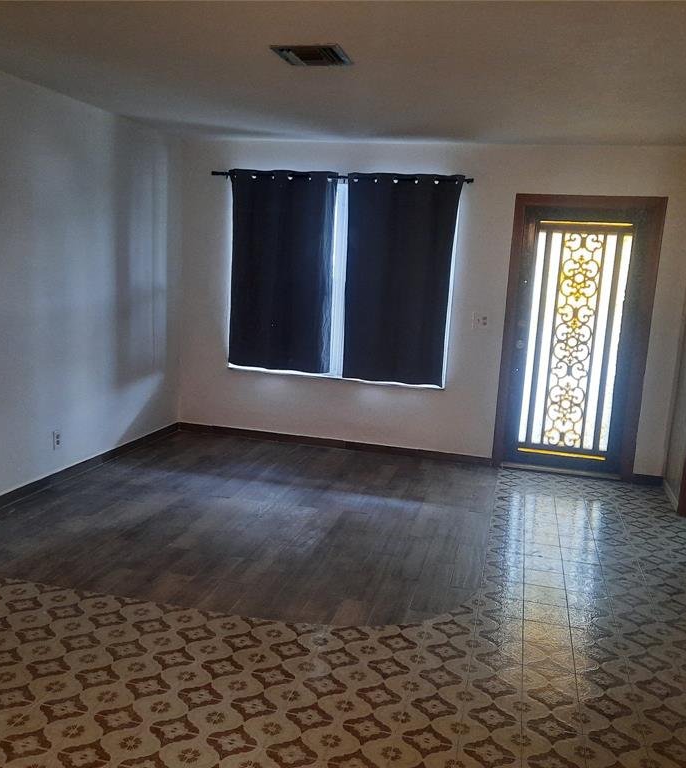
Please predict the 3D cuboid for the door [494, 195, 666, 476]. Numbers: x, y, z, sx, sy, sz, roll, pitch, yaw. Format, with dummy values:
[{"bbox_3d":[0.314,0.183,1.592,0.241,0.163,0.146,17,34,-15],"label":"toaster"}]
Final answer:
[{"bbox_3d":[1.762,-0.342,5.615,1.054,2.106,0.100,5,9,13],"label":"door"}]

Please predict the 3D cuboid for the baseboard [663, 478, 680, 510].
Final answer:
[{"bbox_3d":[2.321,0.777,5.269,0.018,0.070,0.653,5,9,13],"label":"baseboard"}]

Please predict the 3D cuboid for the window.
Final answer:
[{"bbox_3d":[-0.045,-0.841,5.964,1.876,1.648,0.120,5,9,13],"label":"window"}]

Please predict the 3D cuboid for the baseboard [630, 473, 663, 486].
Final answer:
[{"bbox_3d":[2.309,0.720,5.598,0.215,0.077,0.018,5,9,13],"label":"baseboard"}]

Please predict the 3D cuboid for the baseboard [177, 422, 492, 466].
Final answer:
[{"bbox_3d":[-0.137,0.492,6.179,2.724,0.077,0.018,5,9,13],"label":"baseboard"}]

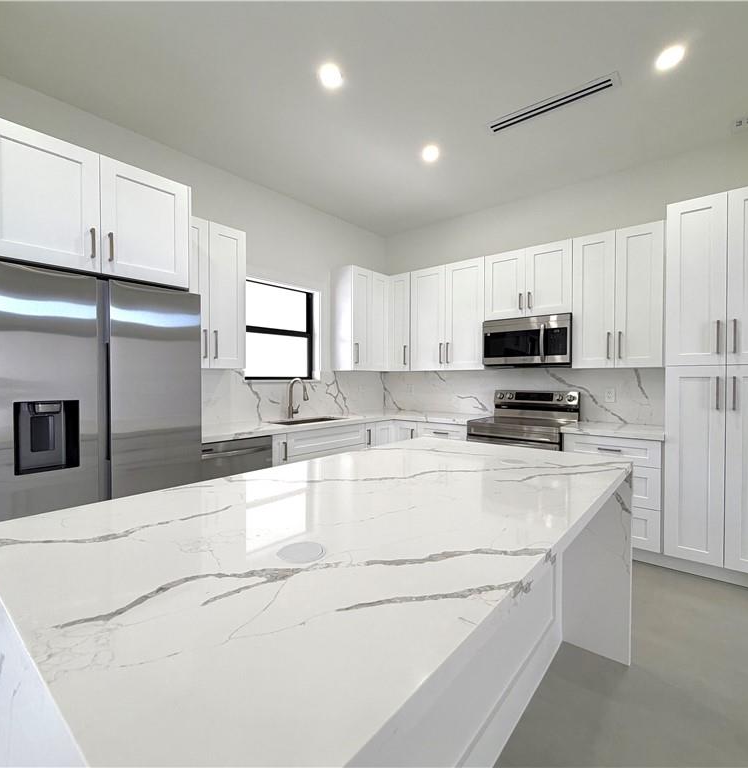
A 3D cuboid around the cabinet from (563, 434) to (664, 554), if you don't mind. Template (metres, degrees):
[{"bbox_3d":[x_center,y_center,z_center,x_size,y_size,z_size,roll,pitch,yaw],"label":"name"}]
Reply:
[{"bbox_3d":[1.881,0.793,3.192,0.617,0.848,0.622,0,1,40],"label":"cabinet"}]

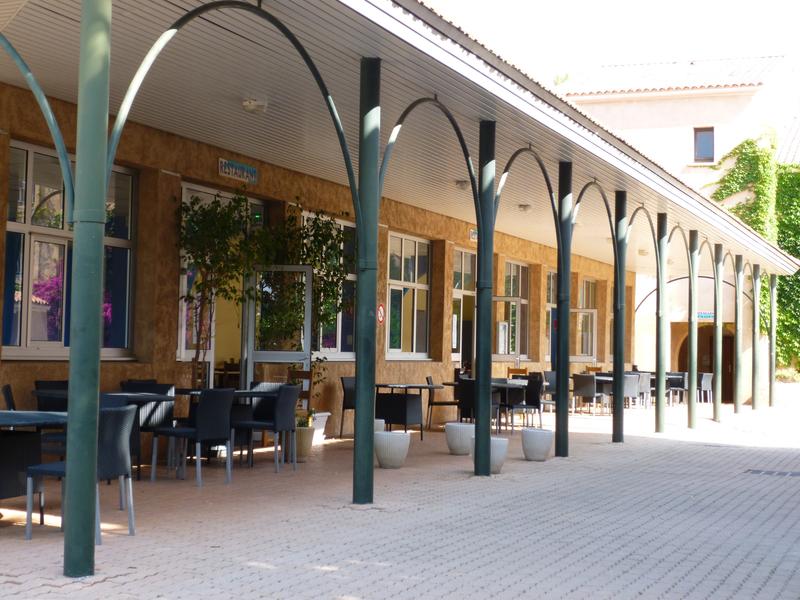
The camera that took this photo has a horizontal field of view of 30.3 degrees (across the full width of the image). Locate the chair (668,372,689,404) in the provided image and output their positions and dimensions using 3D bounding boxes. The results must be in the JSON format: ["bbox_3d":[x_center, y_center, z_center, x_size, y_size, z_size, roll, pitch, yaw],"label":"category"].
[{"bbox_3d":[7.195,2.291,38.181,0.530,0.830,0.455,0,-2,20],"label":"chair"}]

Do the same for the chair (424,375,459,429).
[{"bbox_3d":[0.705,1.592,22.710,0.530,0.830,0.455,1,-2,9],"label":"chair"}]

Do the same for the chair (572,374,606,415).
[{"bbox_3d":[4.014,2.013,31.500,0.470,0.860,0.560,0,-2,27],"label":"chair"}]

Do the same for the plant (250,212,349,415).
[{"bbox_3d":[-1.184,0.335,17.844,0.980,2.911,1.050,1,-2,0],"label":"plant"}]

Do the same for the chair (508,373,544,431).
[{"bbox_3d":[1.916,1.564,22.400,0.530,0.900,0.450,2,-2,-16],"label":"chair"}]

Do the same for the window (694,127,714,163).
[{"bbox_3d":[8.399,-4.289,40.800,0.560,0.990,0.130,0,-2,20],"label":"window"}]

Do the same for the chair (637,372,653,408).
[{"bbox_3d":[5.795,2.166,35.200,0.470,0.860,0.560,0,-2,21],"label":"chair"}]

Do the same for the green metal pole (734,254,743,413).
[{"bbox_3d":[7.593,0.777,33.148,0.160,3.558,0.160,0,-2,20],"label":"green metal pole"}]

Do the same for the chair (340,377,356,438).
[{"bbox_3d":[-0.468,1.473,20.156,0.530,0.830,0.455,0,-2,24],"label":"chair"}]

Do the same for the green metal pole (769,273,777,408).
[{"bbox_3d":[10.064,1.077,39.884,0.160,3.558,0.160,0,-2,20],"label":"green metal pole"}]

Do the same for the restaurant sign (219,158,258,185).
[{"bbox_3d":[-1.926,-1.537,17.703,0.030,0.195,1.000,0,-2,20],"label":"restaurant sign"}]

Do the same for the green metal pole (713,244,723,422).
[{"bbox_3d":[6.498,0.682,30.200,0.158,3.610,0.158,0,-2,20],"label":"green metal pole"}]

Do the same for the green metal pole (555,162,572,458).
[{"bbox_3d":[1.979,0.121,17.847,0.158,3.535,0.158,0,-2,20],"label":"green metal pole"}]

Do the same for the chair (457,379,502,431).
[{"bbox_3d":[1.264,1.620,23.044,0.530,0.830,0.455,0,-2,20],"label":"chair"}]

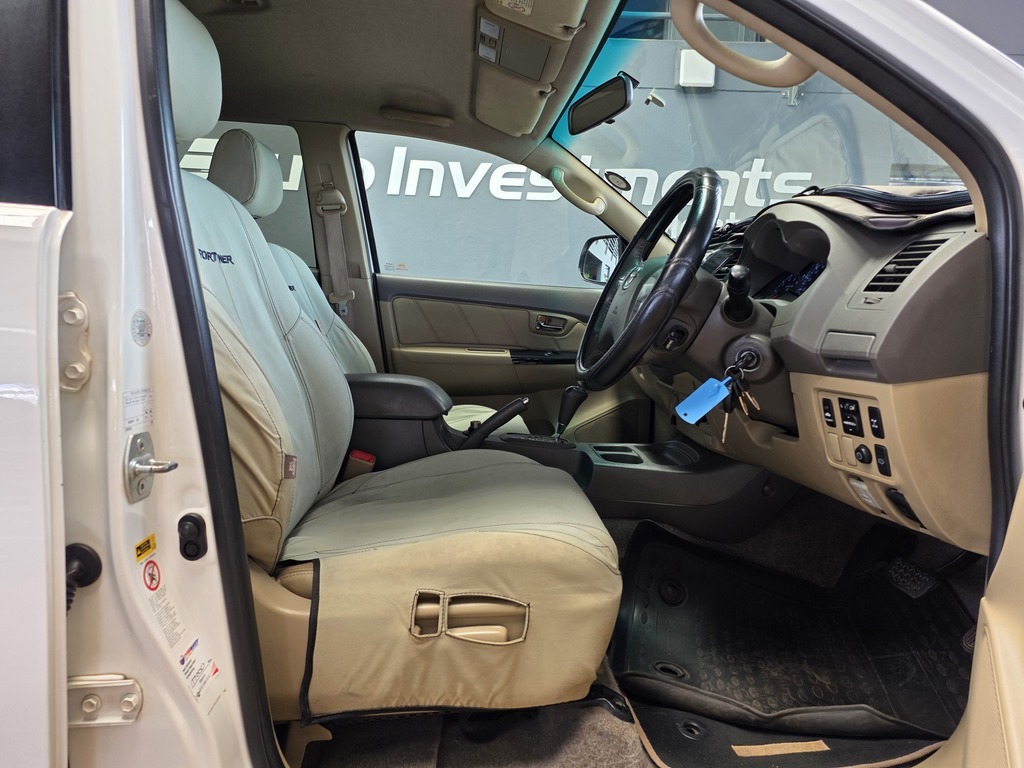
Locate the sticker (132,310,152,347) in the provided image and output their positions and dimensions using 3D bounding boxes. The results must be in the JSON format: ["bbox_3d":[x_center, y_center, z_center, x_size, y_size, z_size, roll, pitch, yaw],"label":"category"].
[{"bbox_3d":[-0.331,-0.050,0.607,0.001,0.033,0.033,3,5,1],"label":"sticker"}]

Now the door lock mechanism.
[{"bbox_3d":[-0.315,0.076,0.610,0.040,0.065,0.042,3,5,1],"label":"door lock mechanism"}]

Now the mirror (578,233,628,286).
[{"bbox_3d":[0.325,-0.437,2.387,0.130,0.180,0.220,0,6,-24],"label":"mirror"}]

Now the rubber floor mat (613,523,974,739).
[{"bbox_3d":[0.520,0.374,1.098,0.660,0.120,0.490,4,5,13],"label":"rubber floor mat"}]

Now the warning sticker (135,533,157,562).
[{"bbox_3d":[-0.334,0.150,0.621,0.001,0.015,0.030,3,5,1],"label":"warning sticker"}]

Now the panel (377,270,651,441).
[{"bbox_3d":[0.022,-0.004,2.136,0.900,0.620,0.120,2,5,-4],"label":"panel"}]

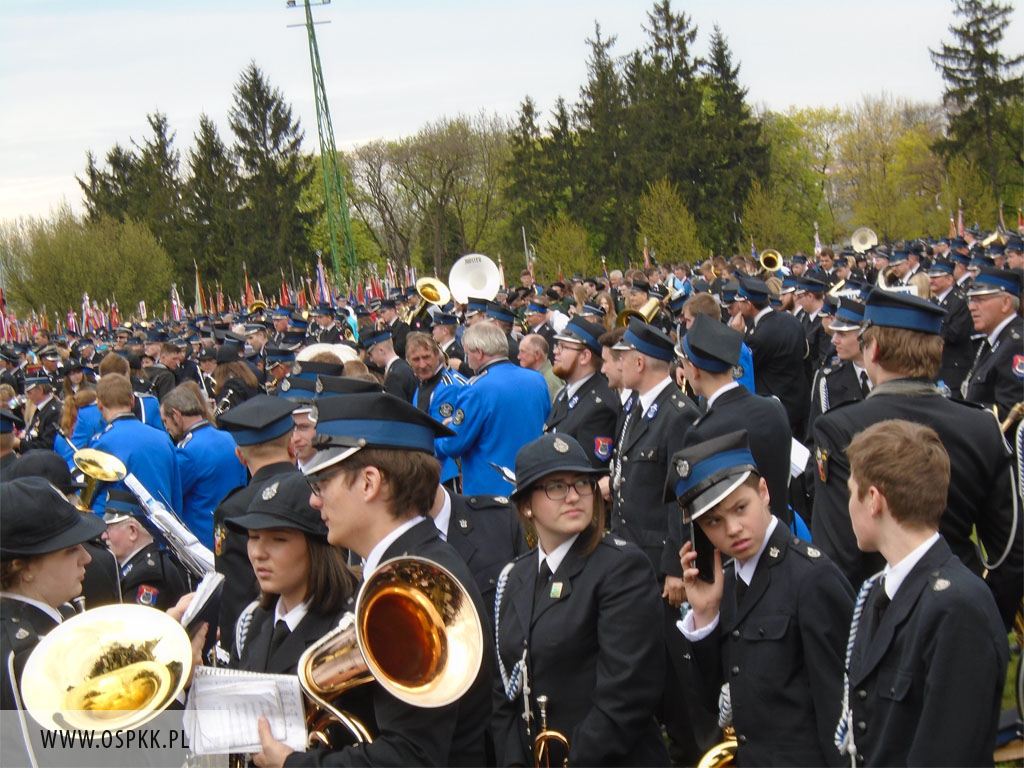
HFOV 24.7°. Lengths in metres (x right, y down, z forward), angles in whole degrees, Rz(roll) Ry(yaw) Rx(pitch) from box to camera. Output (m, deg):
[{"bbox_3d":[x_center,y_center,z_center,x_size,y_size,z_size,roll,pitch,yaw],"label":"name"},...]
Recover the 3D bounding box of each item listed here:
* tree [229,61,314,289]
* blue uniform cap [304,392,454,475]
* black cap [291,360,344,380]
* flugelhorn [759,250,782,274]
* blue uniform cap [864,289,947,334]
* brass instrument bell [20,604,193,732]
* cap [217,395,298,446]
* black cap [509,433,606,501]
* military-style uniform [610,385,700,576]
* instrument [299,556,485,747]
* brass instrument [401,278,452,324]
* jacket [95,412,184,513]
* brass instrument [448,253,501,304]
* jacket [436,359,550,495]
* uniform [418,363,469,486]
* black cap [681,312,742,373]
[{"bbox_3d":[-11.114,-8.434,108.000,4.300,13.000,4.300,-6,3,0],"label":"tree"},{"bbox_3d":[-0.236,0.089,4.200,0.265,0.143,0.225,2,4,10],"label":"blue uniform cap"},{"bbox_3d":[-0.627,-0.008,7.500,0.255,0.145,0.220,-2,-1,-40],"label":"black cap"},{"bbox_3d":[3.208,-1.502,29.000,0.310,0.360,0.340,-7,-8,-7],"label":"flugelhorn"},{"bbox_3d":[0.933,-0.174,5.600,0.245,0.145,0.280,-8,11,-30],"label":"blue uniform cap"},{"bbox_3d":[-0.646,0.519,3.896,0.300,0.200,0.290,-5,44,21],"label":"brass instrument bell"},{"bbox_3d":[-0.776,0.106,7.150,0.250,0.145,0.280,-7,13,-4],"label":"cap"},{"bbox_3d":[0.107,0.197,5.500,0.232,0.135,0.260,-14,6,-25],"label":"black cap"},{"bbox_3d":[0.536,0.384,8.500,0.270,0.780,0.450,-8,3,-30],"label":"military-style uniform"},{"bbox_3d":[-0.230,0.505,3.901,0.280,0.340,0.350,-9,-16,-43],"label":"instrument"},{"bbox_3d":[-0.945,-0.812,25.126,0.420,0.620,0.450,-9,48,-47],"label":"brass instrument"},{"bbox_3d":[-1.635,0.443,10.200,0.470,0.660,0.290,-7,3,-23],"label":"jacket"},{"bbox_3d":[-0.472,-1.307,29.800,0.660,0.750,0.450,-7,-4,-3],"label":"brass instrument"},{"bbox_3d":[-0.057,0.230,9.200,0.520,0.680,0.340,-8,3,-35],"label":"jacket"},{"bbox_3d":[-0.304,0.199,11.200,0.270,0.600,0.440,-8,3,-37],"label":"uniform"},{"bbox_3d":[0.697,-0.142,8.200,0.255,0.150,0.225,20,20,40],"label":"black cap"}]

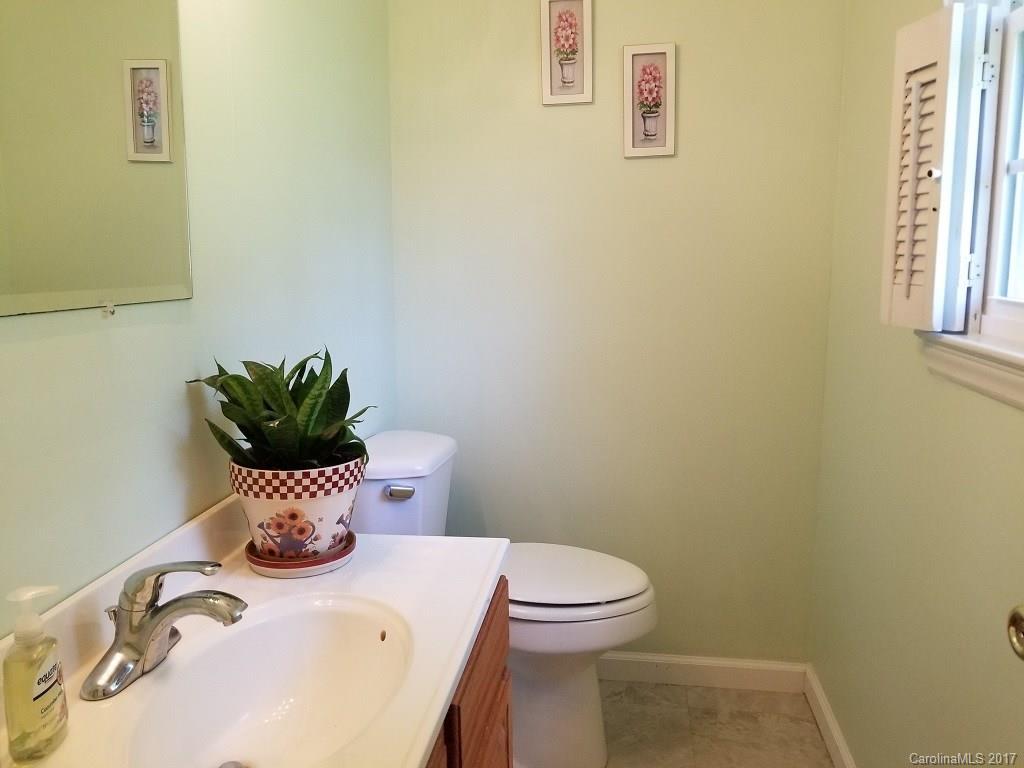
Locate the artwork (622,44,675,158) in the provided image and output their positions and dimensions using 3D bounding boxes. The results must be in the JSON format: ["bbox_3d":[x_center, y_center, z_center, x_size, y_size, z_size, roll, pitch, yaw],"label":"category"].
[{"bbox_3d":[0.360,-0.741,2.018,0.130,0.281,0.015,1,9,8],"label":"artwork"}]

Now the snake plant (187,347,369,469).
[{"bbox_3d":[-0.363,0.035,1.216,0.270,0.183,0.260,1,9,8],"label":"snake plant"}]

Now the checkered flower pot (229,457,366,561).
[{"bbox_3d":[-0.346,0.192,1.262,0.209,0.159,0.209,0,9,0],"label":"checkered flower pot"}]

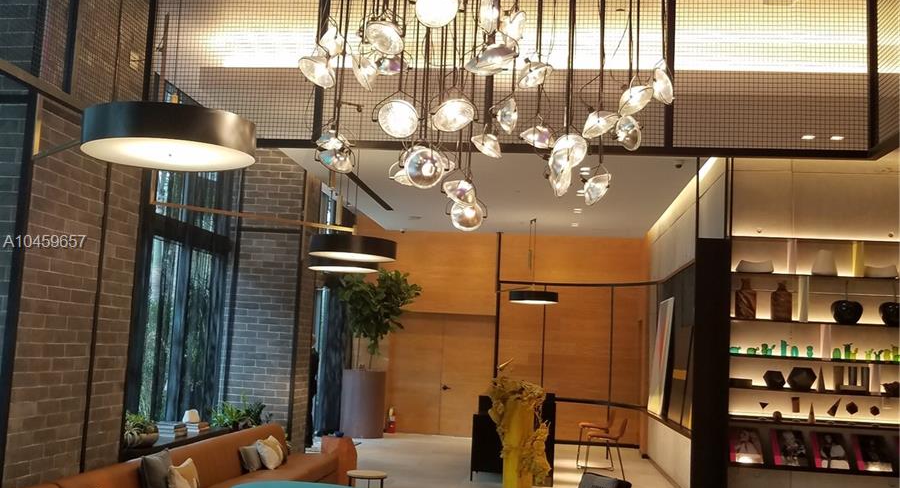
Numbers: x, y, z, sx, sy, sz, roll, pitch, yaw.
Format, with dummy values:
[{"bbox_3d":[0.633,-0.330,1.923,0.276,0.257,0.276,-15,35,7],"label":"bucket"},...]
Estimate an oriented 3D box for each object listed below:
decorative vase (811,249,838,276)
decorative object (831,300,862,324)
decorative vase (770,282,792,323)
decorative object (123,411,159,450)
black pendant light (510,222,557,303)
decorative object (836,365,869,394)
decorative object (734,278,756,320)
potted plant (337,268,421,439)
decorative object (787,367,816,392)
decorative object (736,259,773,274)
[{"bbox_3d":[3.853,0.193,9.272,0.265,0.274,0.230,2,-7,6],"label":"decorative vase"},{"bbox_3d":[4.102,0.705,9.307,0.330,0.253,0.316,2,-7,7],"label":"decorative object"},{"bbox_3d":[3.408,0.599,9.270,0.220,0.396,0.200,2,-7,6],"label":"decorative vase"},{"bbox_3d":[-2.778,1.677,8.104,0.316,0.356,0.316,2,-7,7],"label":"decorative object"},{"bbox_3d":[1.437,0.284,15.513,0.860,1.430,0.860,2,-7,6],"label":"black pendant light"},{"bbox_3d":[4.064,1.374,9.106,0.345,0.270,0.130,2,-7,6],"label":"decorative object"},{"bbox_3d":[3.101,0.580,9.434,0.225,0.438,0.203,2,-7,7],"label":"decorative object"},{"bbox_3d":[-1.352,2.027,17.094,1.526,3.229,1.374,2,-7,7],"label":"potted plant"},{"bbox_3d":[3.399,1.302,8.709,0.280,0.232,0.260,2,-7,6],"label":"decorative object"},{"bbox_3d":[3.204,0.237,9.464,0.406,0.152,0.203,2,-7,7],"label":"decorative object"}]

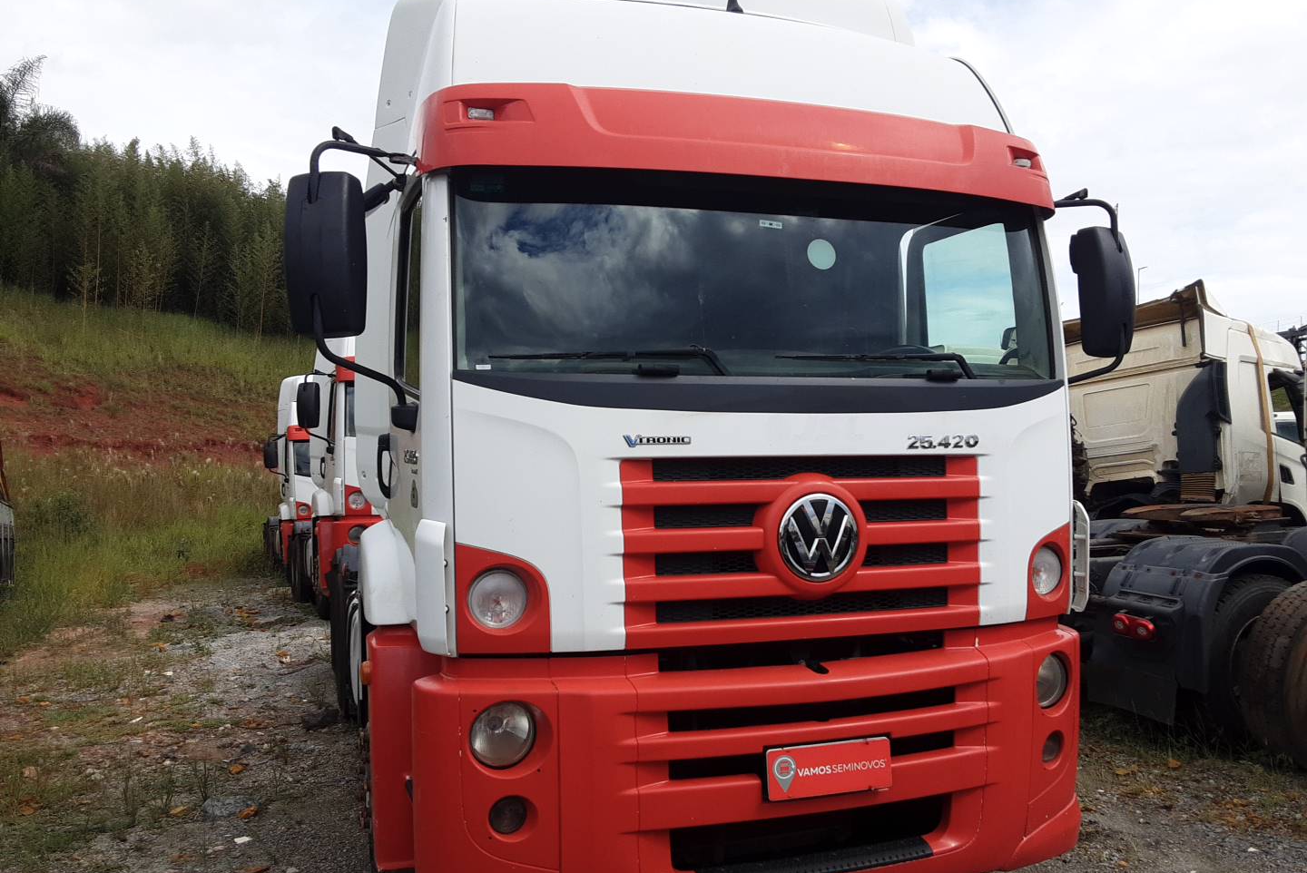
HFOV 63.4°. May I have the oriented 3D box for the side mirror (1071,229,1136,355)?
[{"bbox_3d":[1.768,-0.556,4.121,0.250,0.505,0.137,0,0,-20],"label":"side mirror"}]

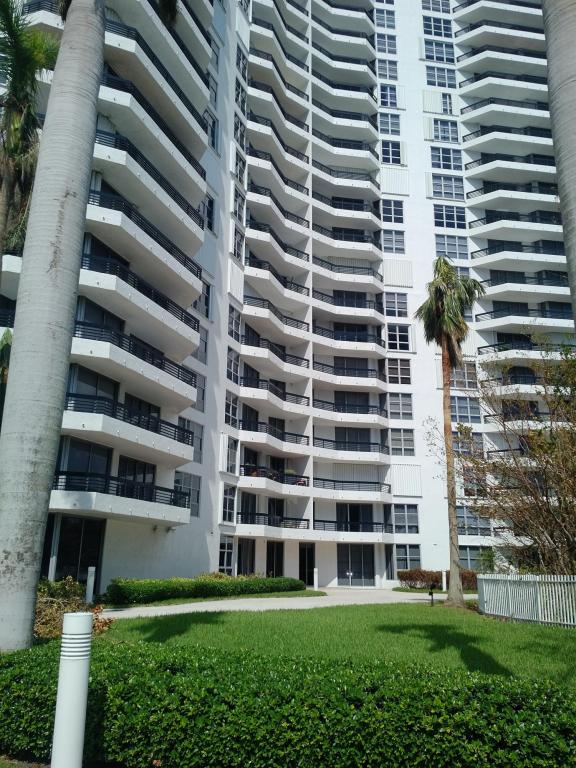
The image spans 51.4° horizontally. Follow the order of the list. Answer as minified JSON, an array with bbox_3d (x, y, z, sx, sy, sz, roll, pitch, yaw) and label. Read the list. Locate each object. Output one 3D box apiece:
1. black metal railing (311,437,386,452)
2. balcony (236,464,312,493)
[{"bbox_3d":[4.381,4.227,40.675,6.300,0.630,0.654,7,-18,-21],"label":"black metal railing"},{"bbox_3d":[-0.899,6.178,36.876,6.352,1.218,2.141,15,-21,-41],"label":"balcony"}]

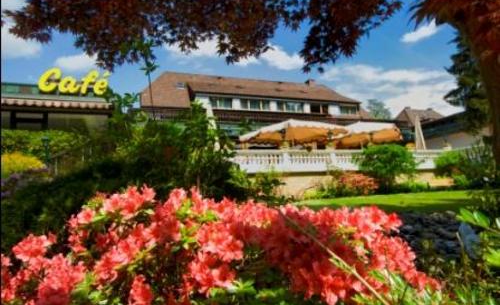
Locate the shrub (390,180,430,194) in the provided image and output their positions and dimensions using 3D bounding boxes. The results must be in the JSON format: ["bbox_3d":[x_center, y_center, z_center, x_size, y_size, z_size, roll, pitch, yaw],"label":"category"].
[{"bbox_3d":[9.802,2.150,19.500,2.200,0.800,1.100,0,0,-20],"label":"shrub"}]

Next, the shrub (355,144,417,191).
[{"bbox_3d":[7.936,0.878,18.700,3.300,2.650,2.900,0,0,23],"label":"shrub"}]

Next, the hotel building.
[{"bbox_3d":[0.830,-3.750,36.050,25.000,9.400,10.000,0,0,-20],"label":"hotel building"}]

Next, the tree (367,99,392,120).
[{"bbox_3d":[23.118,-4.641,57.000,5.600,10.000,5.600,0,0,22],"label":"tree"}]

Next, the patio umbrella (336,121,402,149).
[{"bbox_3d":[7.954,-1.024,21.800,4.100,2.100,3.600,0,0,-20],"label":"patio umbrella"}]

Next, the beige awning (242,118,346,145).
[{"bbox_3d":[2.843,-1.342,20.400,5.800,1.450,4.000,0,0,-20],"label":"beige awning"}]

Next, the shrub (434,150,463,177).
[{"bbox_3d":[12.993,0.818,20.900,1.650,1.850,1.500,0,0,32],"label":"shrub"}]

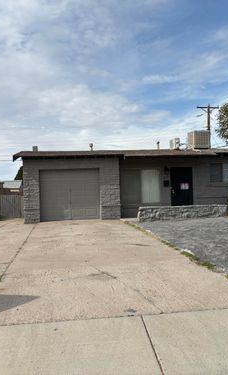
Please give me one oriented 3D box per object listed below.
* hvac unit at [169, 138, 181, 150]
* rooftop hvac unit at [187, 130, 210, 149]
[{"bbox_3d":[3.120,-2.140,19.100,0.300,0.550,0.820,-1,0,-8],"label":"hvac unit"},{"bbox_3d":[4.320,-2.360,19.040,0.880,0.880,0.870,-1,0,-8],"label":"rooftop hvac unit"}]

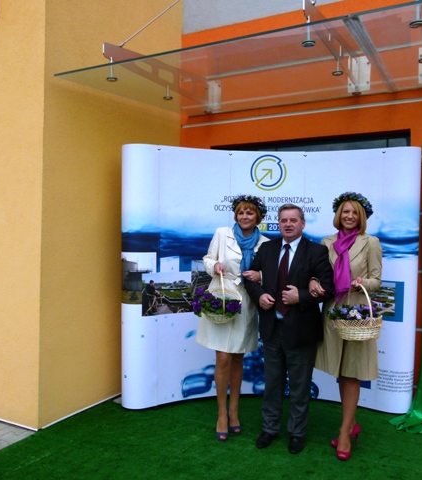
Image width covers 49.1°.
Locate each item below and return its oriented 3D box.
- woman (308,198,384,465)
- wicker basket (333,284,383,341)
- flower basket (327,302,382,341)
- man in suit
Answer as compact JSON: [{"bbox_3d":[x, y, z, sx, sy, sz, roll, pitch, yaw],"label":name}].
[{"bbox_3d":[0.935,0.542,3.200,0.500,1.790,0.400,1,0,24],"label":"woman"},{"bbox_3d":[0.953,0.462,2.960,0.310,0.345,0.260,1,0,-6],"label":"wicker basket"},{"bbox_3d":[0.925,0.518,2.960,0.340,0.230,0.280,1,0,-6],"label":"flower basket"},{"bbox_3d":[0.560,0.575,3.280,0.600,1.720,0.420,1,0,19],"label":"man in suit"}]

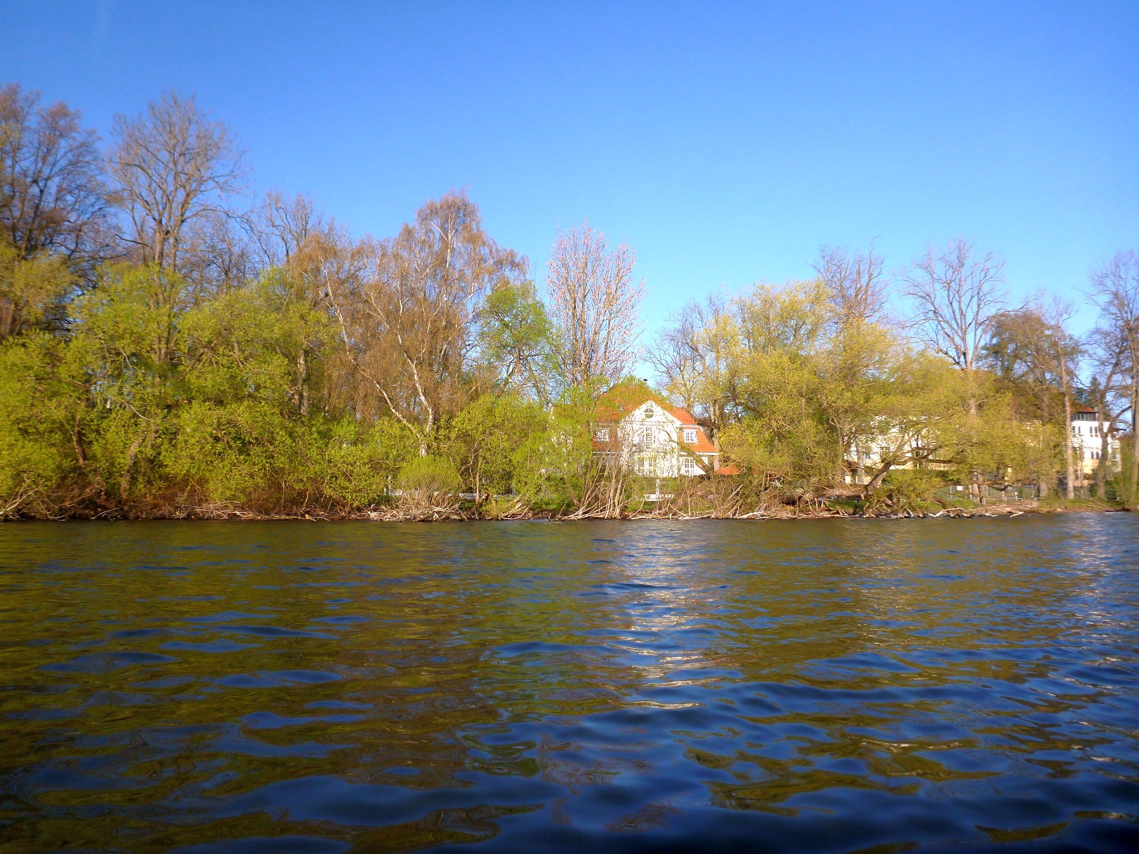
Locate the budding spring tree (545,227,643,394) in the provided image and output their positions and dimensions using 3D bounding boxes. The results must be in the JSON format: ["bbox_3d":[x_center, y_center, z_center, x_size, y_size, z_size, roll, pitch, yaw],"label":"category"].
[{"bbox_3d":[2.279,-6.425,82.803,8.960,24.550,8.500,0,-5,0],"label":"budding spring tree"}]

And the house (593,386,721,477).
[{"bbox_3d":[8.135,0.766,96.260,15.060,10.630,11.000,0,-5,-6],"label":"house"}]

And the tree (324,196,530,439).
[{"bbox_3d":[-11.404,-6.868,73.809,15.890,24.720,14.000,0,-5,0],"label":"tree"}]

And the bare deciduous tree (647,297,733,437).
[{"bbox_3d":[14.254,-4.572,107.735,9.880,22.730,9.800,0,-5,0],"label":"bare deciduous tree"}]

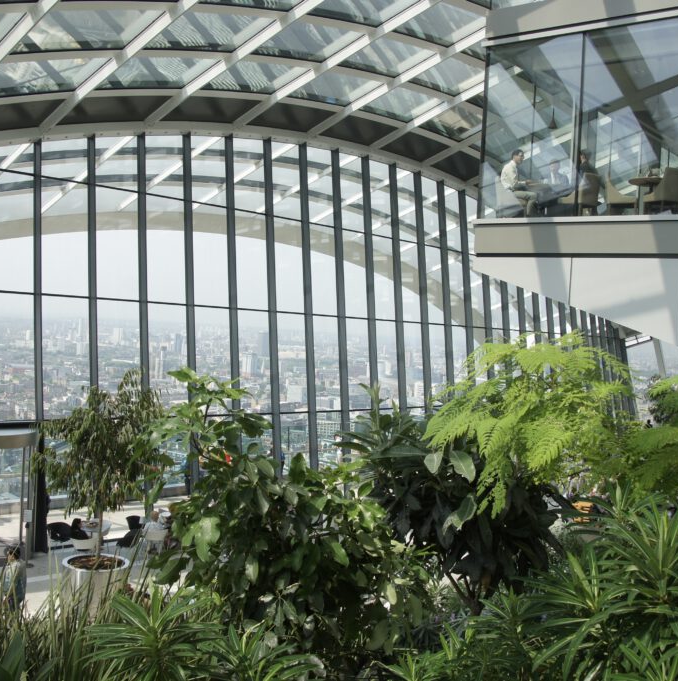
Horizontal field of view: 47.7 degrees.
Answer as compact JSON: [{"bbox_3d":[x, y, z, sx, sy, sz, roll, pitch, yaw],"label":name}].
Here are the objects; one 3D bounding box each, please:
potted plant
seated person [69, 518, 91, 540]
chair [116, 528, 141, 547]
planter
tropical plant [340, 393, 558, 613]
[{"bbox_3d":[-4.654,2.999,14.850,2.300,4.600,2.300,3,1,-19],"label":"potted plant"},{"bbox_3d":[-5.875,4.663,17.485,0.750,1.220,0.550,2,1,-41],"label":"seated person"},{"bbox_3d":[-4.944,4.806,18.171,0.540,0.740,0.520,3,1,30],"label":"chair"},{"bbox_3d":[-4.722,4.809,14.870,1.240,0.980,1.240,3,1,-19],"label":"planter"},{"bbox_3d":[1.080,1.522,7.300,1.900,2.000,1.800,3,1,9],"label":"tropical plant"}]

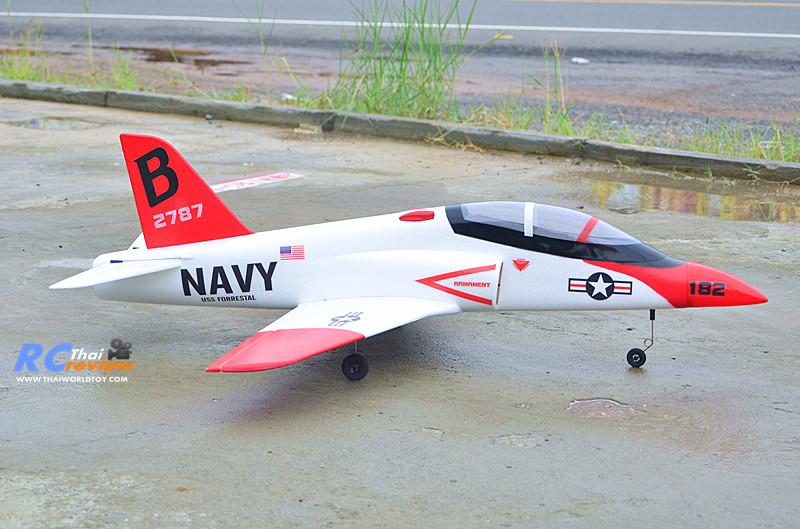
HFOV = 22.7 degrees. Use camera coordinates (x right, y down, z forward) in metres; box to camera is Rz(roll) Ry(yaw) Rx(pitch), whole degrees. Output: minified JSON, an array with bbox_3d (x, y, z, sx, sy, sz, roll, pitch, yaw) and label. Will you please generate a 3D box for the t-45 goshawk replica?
[{"bbox_3d":[0.031,-0.021,3.048,1.049,0.342,0.880,2,10,8],"label":"t-45 goshawk replica"}]

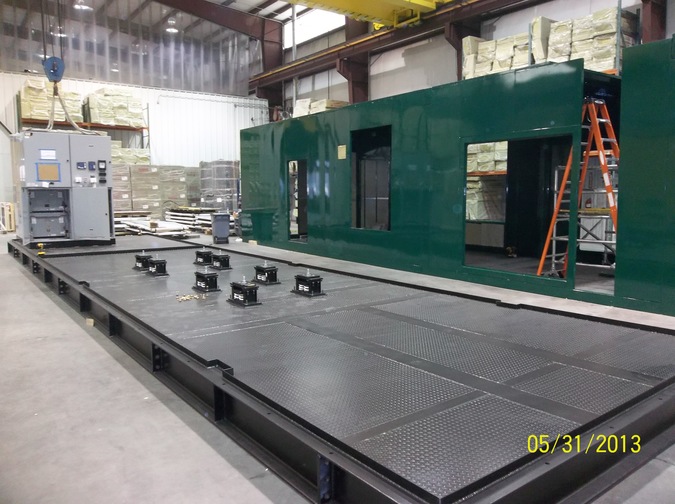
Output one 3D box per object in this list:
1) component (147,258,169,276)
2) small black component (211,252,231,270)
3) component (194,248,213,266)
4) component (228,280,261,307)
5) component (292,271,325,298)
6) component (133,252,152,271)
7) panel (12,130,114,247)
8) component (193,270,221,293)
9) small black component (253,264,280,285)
[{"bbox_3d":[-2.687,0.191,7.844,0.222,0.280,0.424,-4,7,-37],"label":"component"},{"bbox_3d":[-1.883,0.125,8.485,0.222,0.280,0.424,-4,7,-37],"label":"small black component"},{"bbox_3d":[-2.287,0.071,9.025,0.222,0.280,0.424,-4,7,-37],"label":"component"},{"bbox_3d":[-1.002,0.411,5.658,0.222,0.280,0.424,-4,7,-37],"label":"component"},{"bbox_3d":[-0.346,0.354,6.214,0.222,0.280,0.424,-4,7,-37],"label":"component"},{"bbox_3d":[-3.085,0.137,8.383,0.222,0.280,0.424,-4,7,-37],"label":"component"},{"bbox_3d":[-6.882,-1.514,13.206,1.893,2.643,2.184,-4,7,-37],"label":"panel"},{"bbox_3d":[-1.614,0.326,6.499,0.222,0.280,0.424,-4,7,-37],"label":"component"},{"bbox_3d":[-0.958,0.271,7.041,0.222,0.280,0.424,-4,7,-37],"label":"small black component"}]

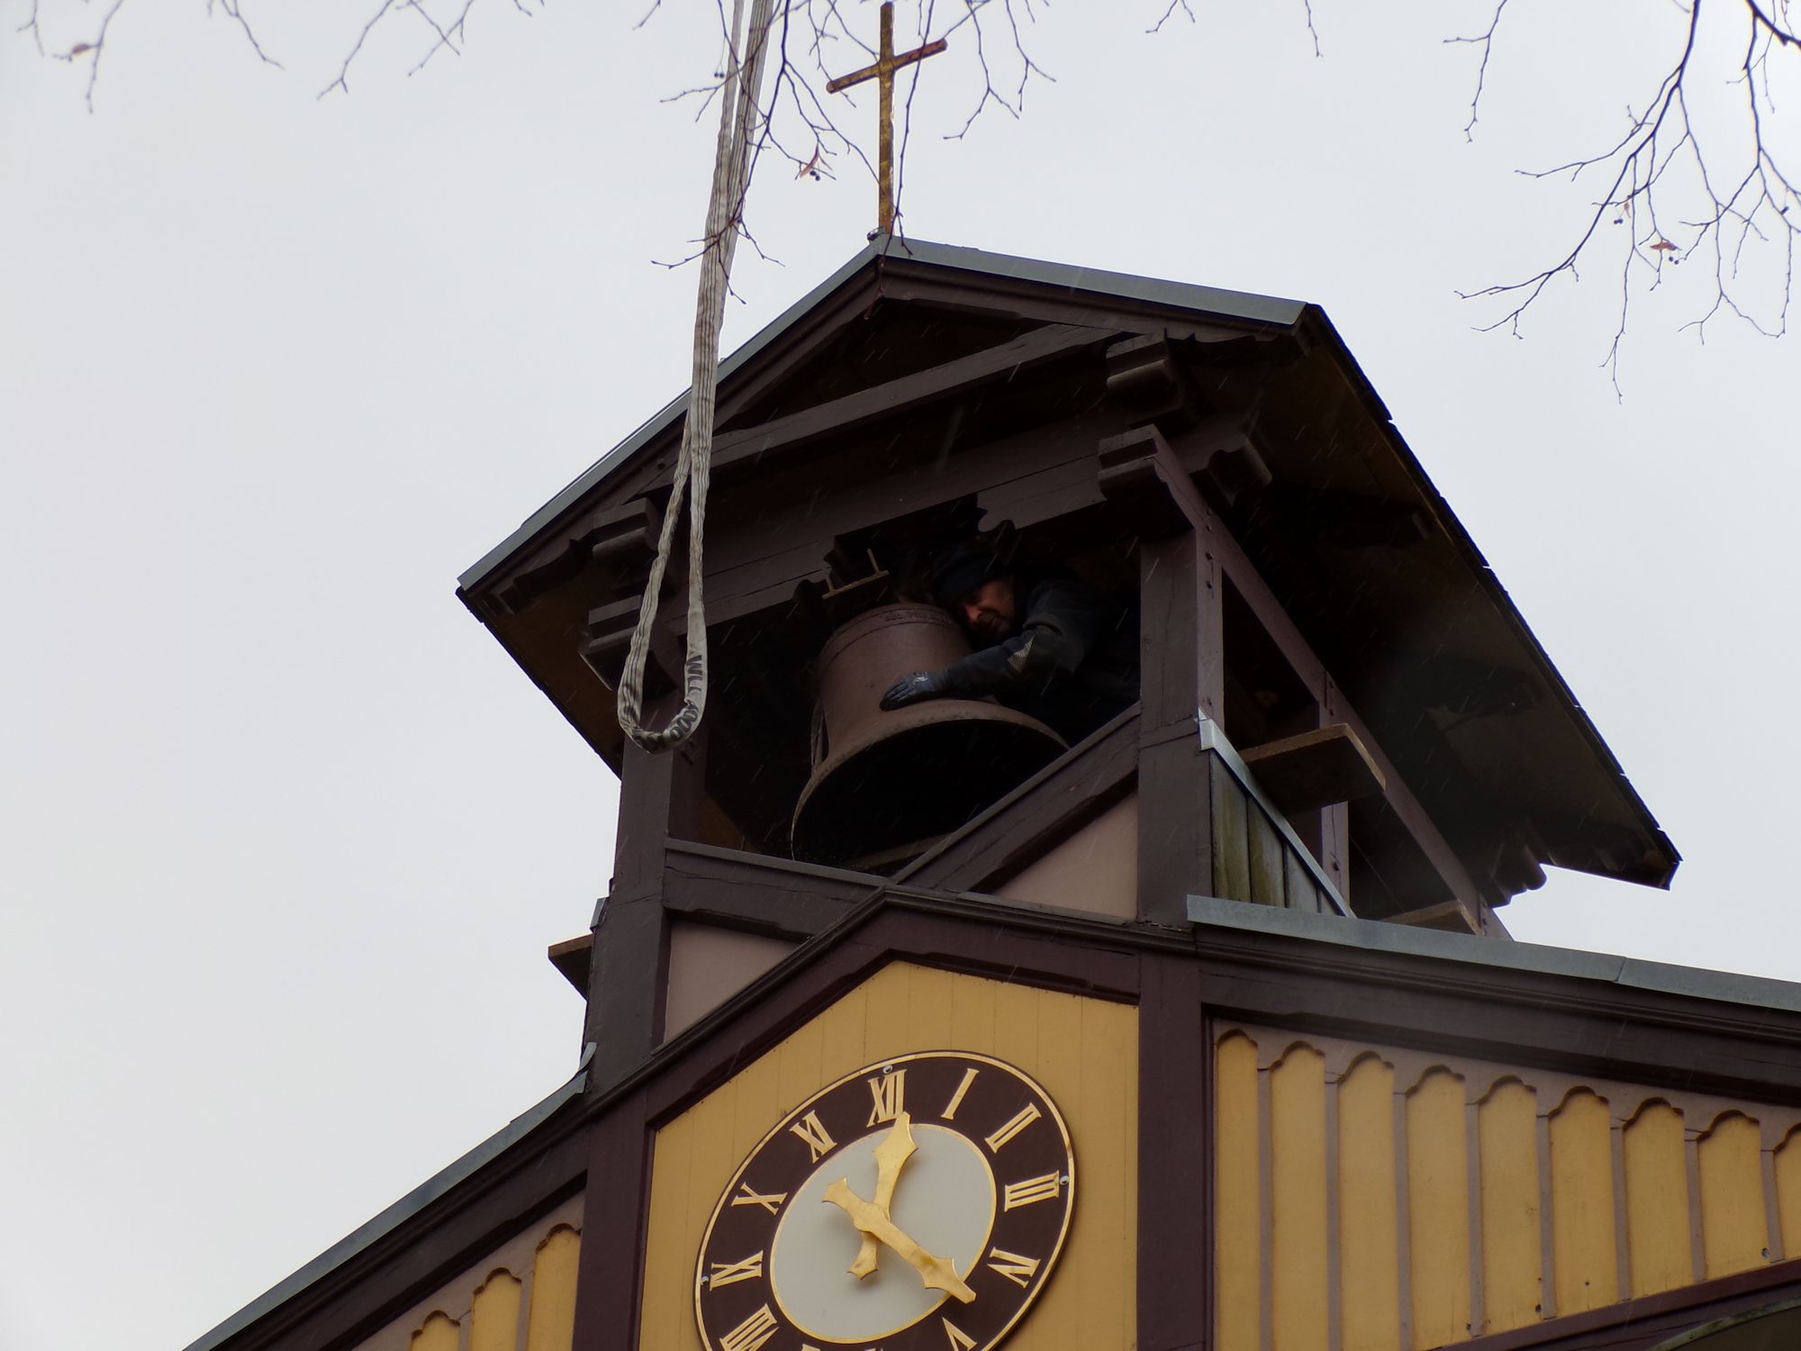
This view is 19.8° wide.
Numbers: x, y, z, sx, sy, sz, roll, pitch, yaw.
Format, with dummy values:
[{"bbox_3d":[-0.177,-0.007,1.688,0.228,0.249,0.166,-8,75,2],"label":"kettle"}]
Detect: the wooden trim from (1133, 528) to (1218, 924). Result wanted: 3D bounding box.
[{"bbox_3d":[0.705,0.160,12.805,0.179,1.228,0.167,-16,-41,22],"label":"wooden trim"}]

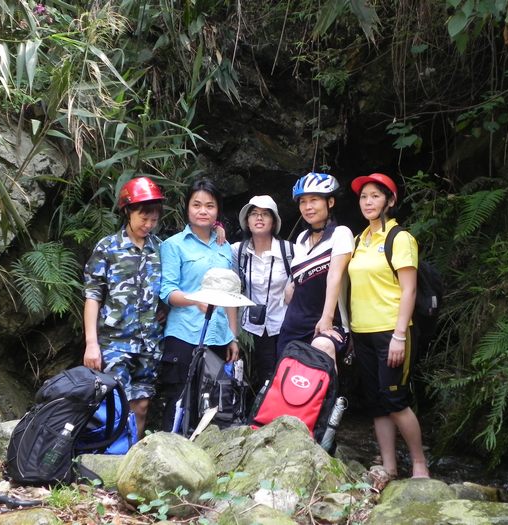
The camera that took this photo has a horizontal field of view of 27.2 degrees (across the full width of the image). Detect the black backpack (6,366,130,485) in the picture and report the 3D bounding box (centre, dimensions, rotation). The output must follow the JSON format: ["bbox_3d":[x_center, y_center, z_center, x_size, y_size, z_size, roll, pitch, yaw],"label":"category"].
[{"bbox_3d":[-0.834,0.750,4.750,0.380,0.570,0.330,23,3,-13],"label":"black backpack"}]

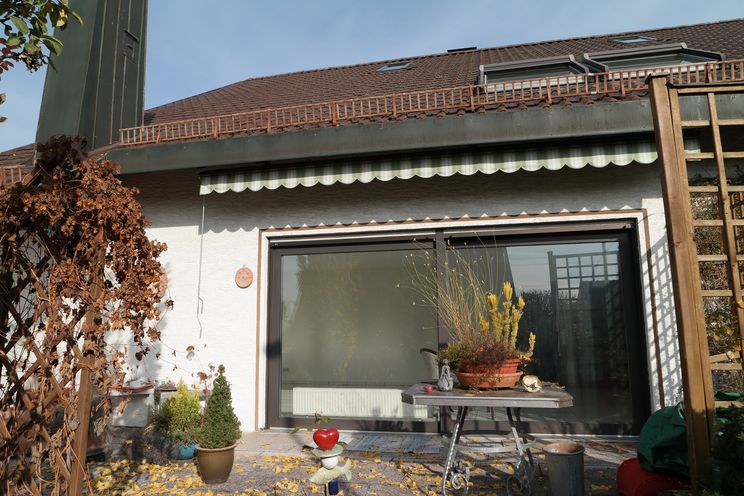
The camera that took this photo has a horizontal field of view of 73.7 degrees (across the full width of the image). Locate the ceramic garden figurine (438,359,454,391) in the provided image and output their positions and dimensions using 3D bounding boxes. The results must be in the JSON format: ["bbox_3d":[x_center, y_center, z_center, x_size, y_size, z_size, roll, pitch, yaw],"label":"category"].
[{"bbox_3d":[0.582,0.989,3.866,0.115,0.236,0.105,-2,-8,10],"label":"ceramic garden figurine"}]

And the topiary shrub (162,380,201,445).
[{"bbox_3d":[-1.840,1.579,4.787,0.340,0.600,0.340,-2,-8,11],"label":"topiary shrub"}]

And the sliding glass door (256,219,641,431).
[{"bbox_3d":[0.791,0.888,5.463,4.078,2.204,0.130,-2,-8,11],"label":"sliding glass door"}]

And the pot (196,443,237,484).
[{"bbox_3d":[-1.280,1.762,4.066,0.315,0.280,0.315,-1,-8,0],"label":"pot"}]

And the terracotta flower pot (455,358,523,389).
[{"bbox_3d":[0.958,1.019,4.075,0.535,0.220,0.535,-2,-8,11],"label":"terracotta flower pot"}]

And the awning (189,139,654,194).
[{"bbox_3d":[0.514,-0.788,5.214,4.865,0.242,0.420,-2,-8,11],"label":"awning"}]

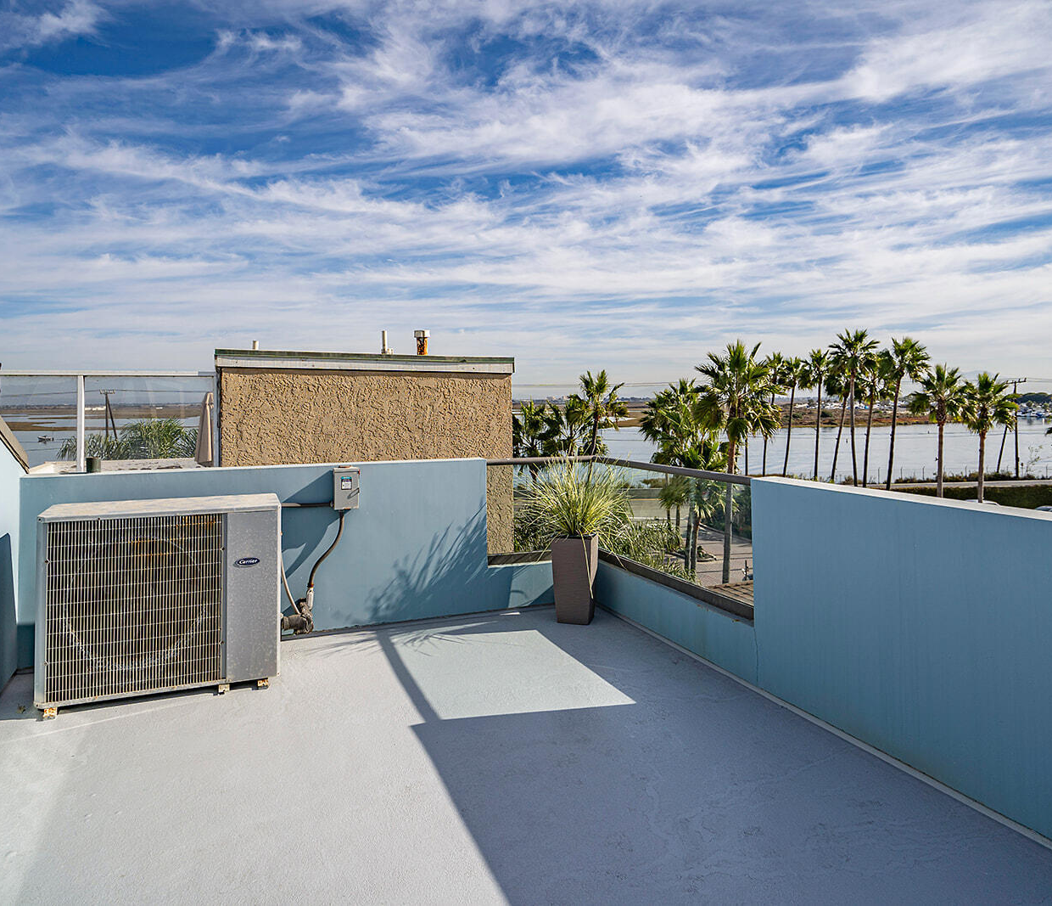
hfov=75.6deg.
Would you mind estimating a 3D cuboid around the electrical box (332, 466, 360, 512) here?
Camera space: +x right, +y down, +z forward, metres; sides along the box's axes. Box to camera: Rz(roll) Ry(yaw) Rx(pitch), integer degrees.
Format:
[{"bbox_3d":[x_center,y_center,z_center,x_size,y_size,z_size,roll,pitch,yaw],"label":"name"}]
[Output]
[{"bbox_3d":[-1.177,0.234,4.432,0.155,0.262,0.100,-2,4,-24],"label":"electrical box"}]

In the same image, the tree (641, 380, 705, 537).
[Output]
[{"bbox_3d":[9.692,0.808,44.142,4.000,11.142,4.000,1,4,12],"label":"tree"}]

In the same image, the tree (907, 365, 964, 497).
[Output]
[{"bbox_3d":[30.409,-0.248,50.087,4.200,12.488,4.200,2,4,31],"label":"tree"}]

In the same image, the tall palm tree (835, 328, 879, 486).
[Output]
[{"bbox_3d":[31.118,-3.222,63.925,4.100,16.654,4.100,2,4,26],"label":"tall palm tree"}]

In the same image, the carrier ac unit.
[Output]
[{"bbox_3d":[-1.670,0.663,3.187,0.957,0.845,0.372,-1,4,-22],"label":"carrier ac unit"}]

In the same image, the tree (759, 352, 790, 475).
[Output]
[{"bbox_3d":[27.504,-3.523,75.498,3.200,15.122,3.200,1,4,20],"label":"tree"}]

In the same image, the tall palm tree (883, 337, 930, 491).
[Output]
[{"bbox_3d":[32.514,-2.348,58.494,3.500,14.991,3.500,2,4,29],"label":"tall palm tree"}]

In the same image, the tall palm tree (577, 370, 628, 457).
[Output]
[{"bbox_3d":[5.000,0.374,44.381,3.300,11.560,3.300,0,4,6],"label":"tall palm tree"}]

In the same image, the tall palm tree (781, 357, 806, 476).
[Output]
[{"bbox_3d":[28.678,-2.866,72.966,3.000,14.787,3.000,1,4,21],"label":"tall palm tree"}]

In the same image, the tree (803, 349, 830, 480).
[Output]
[{"bbox_3d":[30.861,-3.206,71.942,3.300,15.597,3.300,2,4,23],"label":"tree"}]

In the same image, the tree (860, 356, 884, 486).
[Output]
[{"bbox_3d":[33.285,-2.461,65.471,3.200,14.293,3.200,2,4,27],"label":"tree"}]

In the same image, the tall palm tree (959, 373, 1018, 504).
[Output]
[{"bbox_3d":[34.804,-0.205,51.383,3.900,11.640,3.900,2,5,34],"label":"tall palm tree"}]

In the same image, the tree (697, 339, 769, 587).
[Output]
[{"bbox_3d":[10.767,0.529,35.607,3.700,12.790,3.700,1,4,17],"label":"tree"}]

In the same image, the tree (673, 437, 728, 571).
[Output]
[{"bbox_3d":[9.905,2.923,38.766,3.100,7.607,3.100,1,4,14],"label":"tree"}]

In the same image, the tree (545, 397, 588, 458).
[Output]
[{"bbox_3d":[2.912,1.131,47.169,3.400,10.110,3.400,0,4,4],"label":"tree"}]

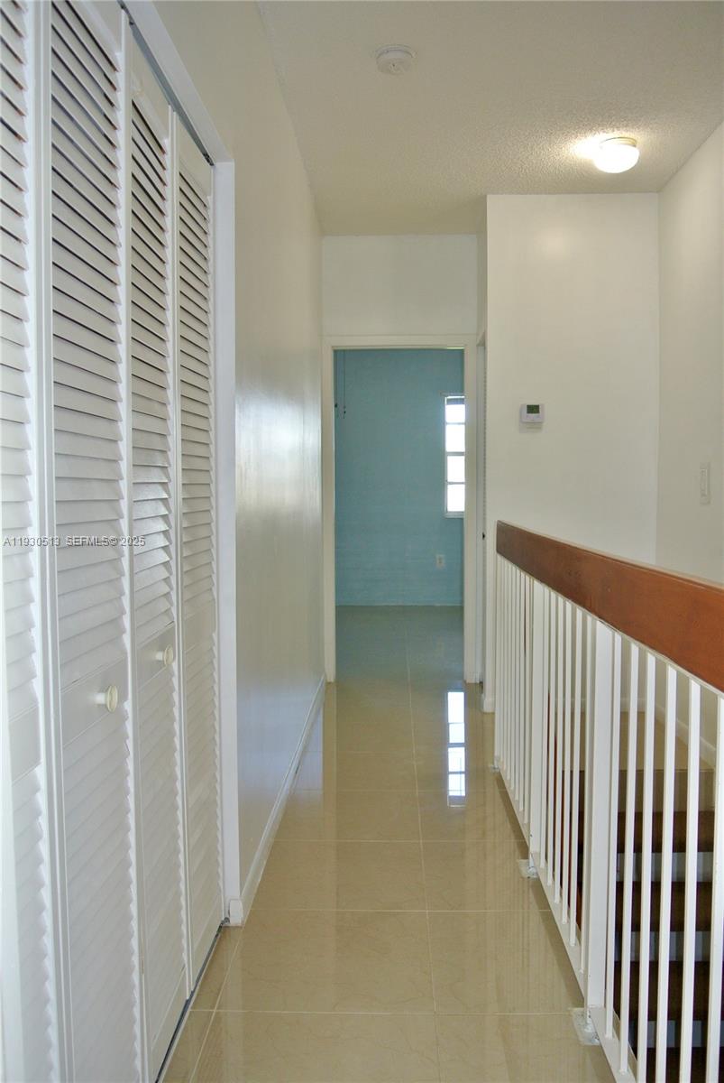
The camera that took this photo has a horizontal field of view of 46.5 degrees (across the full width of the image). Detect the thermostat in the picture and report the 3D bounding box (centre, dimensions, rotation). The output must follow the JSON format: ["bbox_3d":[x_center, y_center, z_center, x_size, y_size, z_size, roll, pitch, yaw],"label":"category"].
[{"bbox_3d":[0.883,-0.668,4.368,0.121,0.101,0.032,0,3,2],"label":"thermostat"}]

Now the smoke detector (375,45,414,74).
[{"bbox_3d":[0.117,-1.682,2.941,0.140,0.043,0.140,0,3,2],"label":"smoke detector"}]

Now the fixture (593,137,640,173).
[{"bbox_3d":[1.118,-1.699,3.704,0.205,0.122,0.205,0,3,2],"label":"fixture"}]

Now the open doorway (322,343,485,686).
[{"bbox_3d":[0.242,-0.183,5.179,0.940,2.110,0.140,0,3,2],"label":"open doorway"}]

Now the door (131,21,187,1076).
[{"bbox_3d":[-0.426,0.056,1.680,0.032,2.000,0.348,0,3,1],"label":"door"}]

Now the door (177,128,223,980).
[{"bbox_3d":[-0.411,0.035,2.046,0.032,2.000,0.348,0,3,4],"label":"door"}]

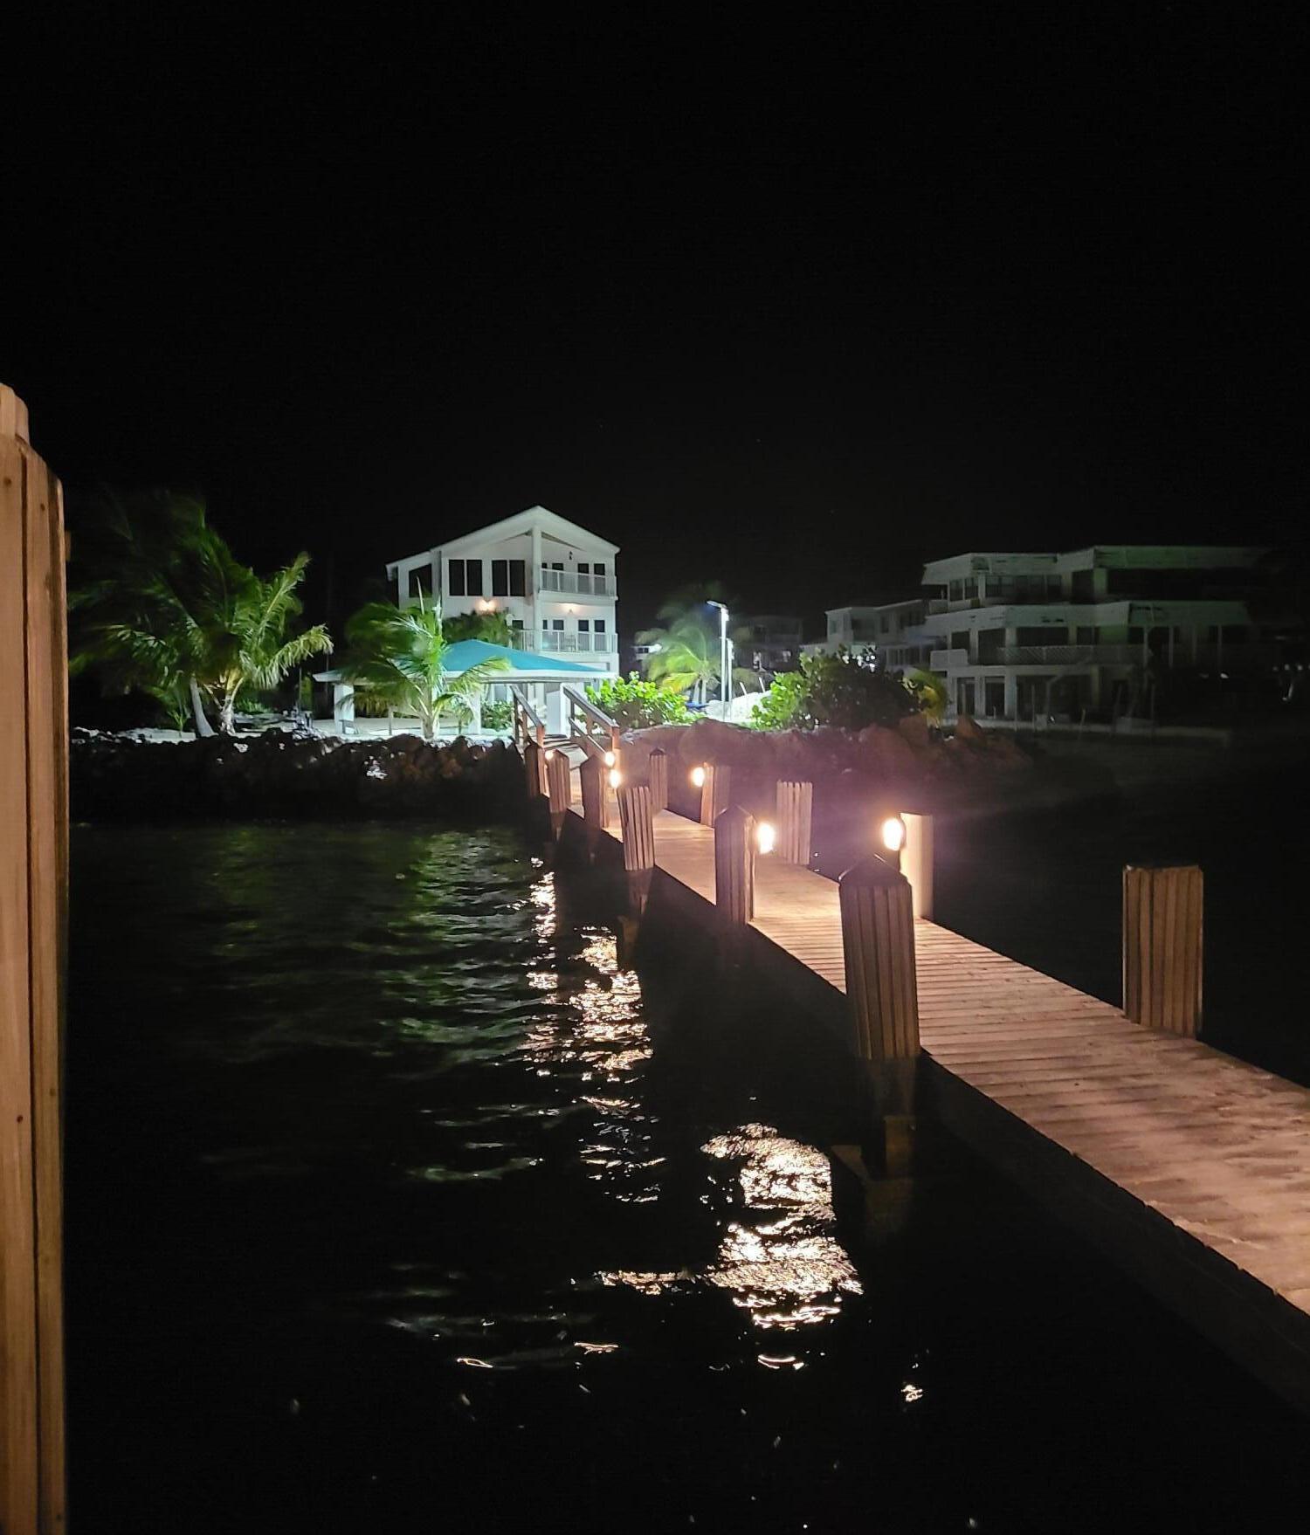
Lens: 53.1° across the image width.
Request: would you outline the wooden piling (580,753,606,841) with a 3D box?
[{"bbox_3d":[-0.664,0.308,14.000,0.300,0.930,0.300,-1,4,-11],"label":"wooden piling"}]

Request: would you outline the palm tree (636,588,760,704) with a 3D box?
[{"bbox_3d":[1.816,-5.291,59.000,4.900,5.200,4.800,-1,4,-11],"label":"palm tree"}]

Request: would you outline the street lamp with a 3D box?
[{"bbox_3d":[2.298,-3.984,48.000,0.900,4.400,0.300,-2,4,-22],"label":"street lamp"}]

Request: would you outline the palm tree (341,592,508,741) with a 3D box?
[{"bbox_3d":[-6.418,-2.774,36.500,4.500,4.100,4.200,-1,4,-11],"label":"palm tree"}]

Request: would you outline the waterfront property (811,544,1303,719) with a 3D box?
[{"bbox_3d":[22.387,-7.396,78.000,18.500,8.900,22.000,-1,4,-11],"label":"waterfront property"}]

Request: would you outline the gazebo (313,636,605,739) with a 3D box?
[{"bbox_3d":[-7.110,-3.250,52.000,9.400,3.750,9.400,1,3,10],"label":"gazebo"}]

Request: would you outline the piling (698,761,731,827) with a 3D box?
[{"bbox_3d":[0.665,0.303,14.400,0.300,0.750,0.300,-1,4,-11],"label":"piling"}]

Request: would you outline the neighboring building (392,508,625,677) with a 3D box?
[{"bbox_3d":[-8.058,-7.900,69.000,11.400,9.800,12.000,-1,4,-8],"label":"neighboring building"}]

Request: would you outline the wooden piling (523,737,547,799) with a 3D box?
[{"bbox_3d":[-1.713,0.006,18.700,0.300,0.900,0.300,-1,4,-11],"label":"wooden piling"}]

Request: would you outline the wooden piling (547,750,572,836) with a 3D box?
[{"bbox_3d":[-1.195,0.311,16.400,0.300,1.020,0.300,-1,4,-11],"label":"wooden piling"}]

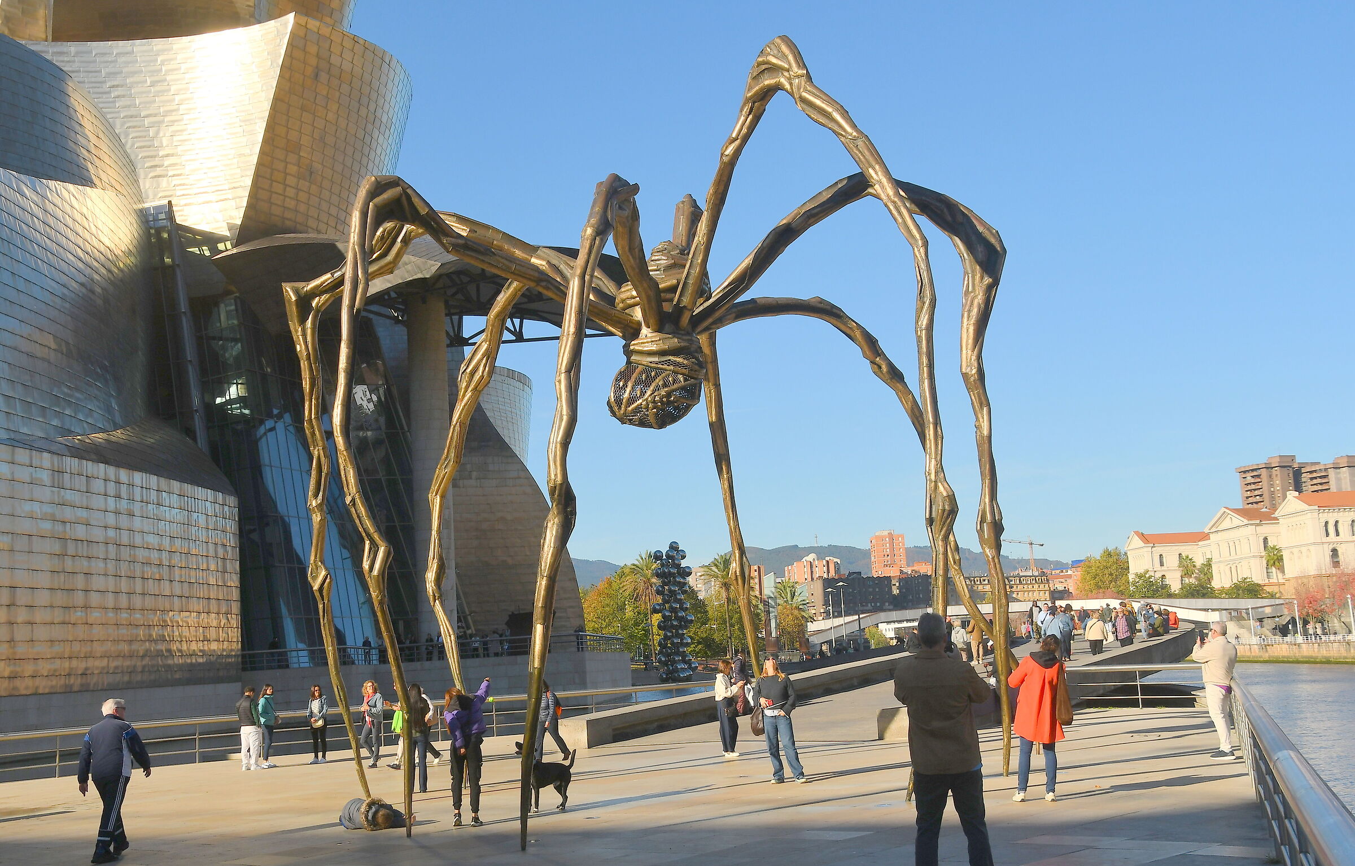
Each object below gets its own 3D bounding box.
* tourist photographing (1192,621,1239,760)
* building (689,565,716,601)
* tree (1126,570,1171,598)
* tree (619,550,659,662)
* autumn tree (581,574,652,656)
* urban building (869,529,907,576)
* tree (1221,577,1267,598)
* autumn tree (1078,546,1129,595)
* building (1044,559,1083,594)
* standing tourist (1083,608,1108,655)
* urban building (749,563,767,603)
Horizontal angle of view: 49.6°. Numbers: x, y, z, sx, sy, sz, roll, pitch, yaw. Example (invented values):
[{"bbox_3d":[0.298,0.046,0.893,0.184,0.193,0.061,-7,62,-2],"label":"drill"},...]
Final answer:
[{"bbox_3d":[7.108,3.418,19.436,0.500,1.740,0.540,-8,-10,26],"label":"tourist photographing"},{"bbox_3d":[12.311,74.151,678.123,14.000,25.000,13.000,-5,-9,11],"label":"building"},{"bbox_3d":[107.899,35.856,334.362,10.000,8.500,9.500,-4,-9,-1],"label":"tree"},{"bbox_3d":[-3.535,19.890,167.039,5.300,12.800,5.300,-4,-9,-1],"label":"tree"},{"bbox_3d":[-7.317,22.177,177.234,9.000,10.200,8.500,-4,-9,-1],"label":"autumn tree"},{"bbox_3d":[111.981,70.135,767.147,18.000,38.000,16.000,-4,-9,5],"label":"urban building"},{"bbox_3d":[106.409,30.389,274.512,8.800,6.500,8.000,-4,-9,-1],"label":"tree"},{"bbox_3d":[112.523,37.924,383.836,13.300,15.500,12.500,-4,-9,-1],"label":"autumn tree"},{"bbox_3d":[172.560,68.586,648.198,20.000,24.000,16.000,-6,-9,16],"label":"building"},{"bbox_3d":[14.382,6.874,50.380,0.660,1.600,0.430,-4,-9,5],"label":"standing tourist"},{"bbox_3d":[35.273,71.449,648.048,11.000,26.000,12.000,-4,-9,5],"label":"urban building"}]

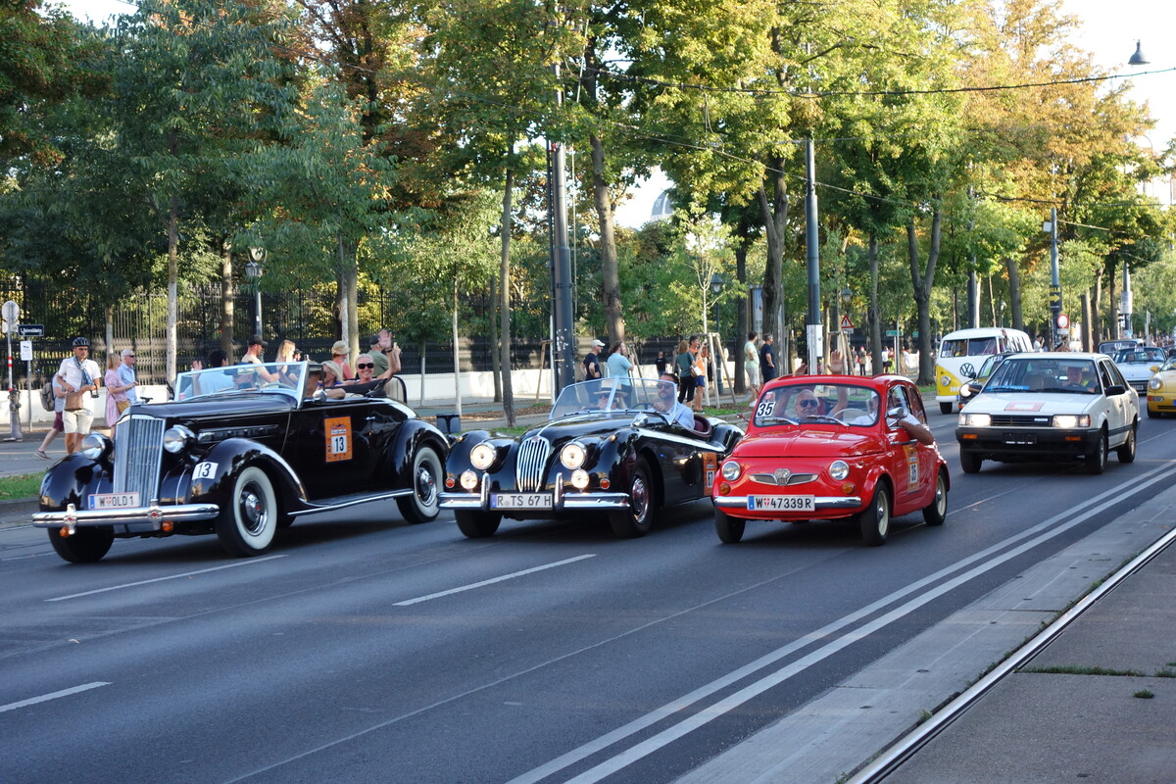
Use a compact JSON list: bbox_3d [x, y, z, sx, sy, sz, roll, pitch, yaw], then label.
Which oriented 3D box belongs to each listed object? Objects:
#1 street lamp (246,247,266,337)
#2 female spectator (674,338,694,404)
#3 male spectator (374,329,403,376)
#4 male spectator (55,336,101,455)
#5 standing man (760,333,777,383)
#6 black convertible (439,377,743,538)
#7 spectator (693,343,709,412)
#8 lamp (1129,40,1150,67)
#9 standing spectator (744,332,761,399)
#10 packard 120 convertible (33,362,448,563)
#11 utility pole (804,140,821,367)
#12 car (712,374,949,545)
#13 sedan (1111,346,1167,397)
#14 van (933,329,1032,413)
[{"bbox_3d":[-7.660,-1.339,48.030,0.450,4.250,0.550,-1,1,22],"label":"street lamp"},{"bbox_3d":[2.228,-0.373,47.500,0.420,1.660,0.480,-2,1,-37],"label":"female spectator"},{"bbox_3d":[-3.139,-0.012,32.012,0.420,1.760,0.480,-2,1,-40],"label":"male spectator"},{"bbox_3d":[-7.139,0.144,28.800,0.620,1.830,0.450,-2,1,-21],"label":"male spectator"},{"bbox_3d":[4.218,-0.475,48.000,0.380,1.770,0.500,-1,1,-6],"label":"standing man"},{"bbox_3d":[0.307,0.500,18.071,1.640,1.300,4.470,-1,1,21],"label":"black convertible"},{"bbox_3d":[2.508,-0.386,46.012,0.360,1.660,0.460,-2,1,-10],"label":"spectator"},{"bbox_3d":[14.466,-8.898,54.000,0.570,0.700,0.570,-1,1,0],"label":"lamp"},{"bbox_3d":[3.892,-0.536,48.512,0.330,1.770,0.470,-2,1,-10],"label":"standing spectator"},{"bbox_3d":[-2.672,0.495,17.538,1.830,1.530,4.900,-1,1,21],"label":"packard 120 convertible"},{"bbox_3d":[6.287,-3.567,57.400,0.400,7.600,0.400,-1,1,0],"label":"utility pole"},{"bbox_3d":[2.027,0.448,16.479,1.320,1.360,2.970,-1,1,23],"label":"car"},{"bbox_3d":[15.609,-0.567,57.937,1.700,1.320,4.200,-1,1,22],"label":"sedan"},{"bbox_3d":[9.419,-0.521,48.505,1.740,1.940,4.280,-1,1,20],"label":"van"}]

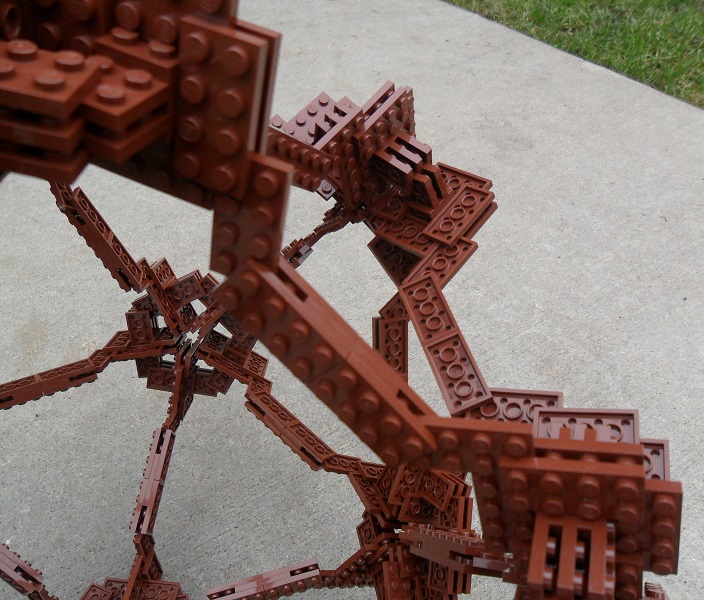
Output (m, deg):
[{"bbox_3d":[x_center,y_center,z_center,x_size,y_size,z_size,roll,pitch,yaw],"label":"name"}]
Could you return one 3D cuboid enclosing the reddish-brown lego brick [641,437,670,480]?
[{"bbox_3d":[0.086,0.057,0.185,0.016,0.005,0.032,-3,51,28],"label":"reddish-brown lego brick"}]

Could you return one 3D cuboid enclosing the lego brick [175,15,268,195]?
[{"bbox_3d":[-0.027,-0.036,0.122,0.016,0.032,0.005,21,38,8],"label":"lego brick"}]

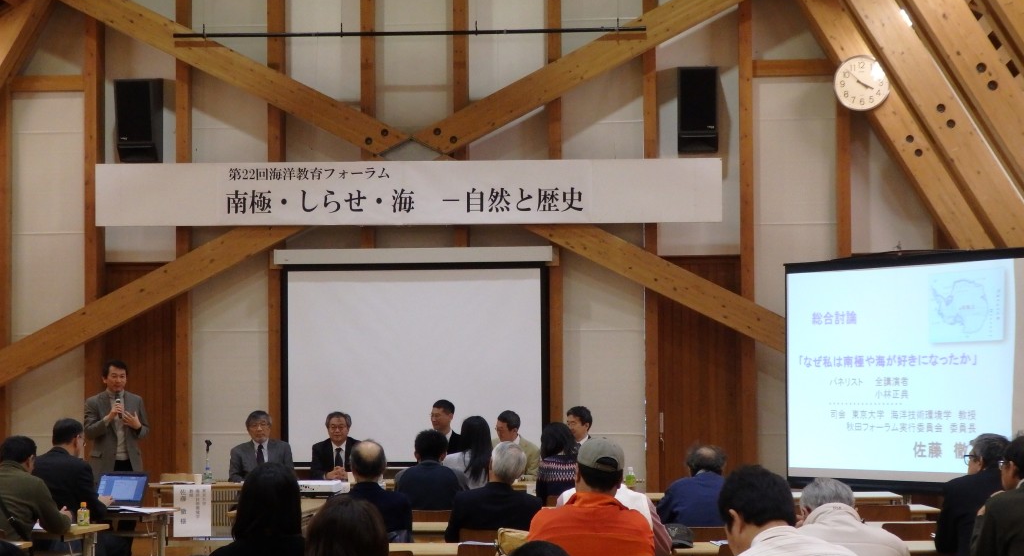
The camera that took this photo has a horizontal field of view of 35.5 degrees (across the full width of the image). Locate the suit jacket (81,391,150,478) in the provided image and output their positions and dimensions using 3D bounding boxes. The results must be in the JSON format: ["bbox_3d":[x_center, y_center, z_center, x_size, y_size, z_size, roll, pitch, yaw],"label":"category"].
[{"bbox_3d":[-3.060,1.240,12.300,0.520,0.760,0.330,0,-3,-7],"label":"suit jacket"}]

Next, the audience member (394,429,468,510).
[{"bbox_3d":[-0.464,1.470,9.200,0.470,1.220,0.700,0,-3,-3],"label":"audience member"}]

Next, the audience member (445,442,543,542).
[{"bbox_3d":[-0.088,1.462,8.262,0.510,1.240,0.740,0,-4,2],"label":"audience member"}]

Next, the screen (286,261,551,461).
[{"bbox_3d":[-0.910,0.825,15.100,2.520,1.900,0.040,-1,-3,5],"label":"screen"}]

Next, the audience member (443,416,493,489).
[{"bbox_3d":[-0.250,1.532,10.461,0.440,1.260,0.740,0,-4,2],"label":"audience member"}]

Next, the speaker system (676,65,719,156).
[{"bbox_3d":[1.741,-1.568,14.950,0.370,0.800,0.410,-1,-3,4],"label":"speaker system"}]

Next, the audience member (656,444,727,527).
[{"bbox_3d":[1.040,1.480,8.620,0.520,1.180,0.750,0,-3,-2],"label":"audience member"}]

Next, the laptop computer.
[{"bbox_3d":[-2.575,1.374,10.280,0.360,0.235,0.300,-1,-3,15],"label":"laptop computer"}]

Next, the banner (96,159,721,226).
[{"bbox_3d":[-1.020,-0.805,15.050,5.930,0.590,0.030,-1,-3,5],"label":"banner"}]

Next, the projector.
[{"bbox_3d":[-1.280,1.430,10.750,0.310,0.075,0.250,0,-3,2],"label":"projector"}]

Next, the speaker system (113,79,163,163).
[{"bbox_3d":[-3.505,-1.479,14.976,0.360,0.790,0.400,0,-4,3],"label":"speaker system"}]

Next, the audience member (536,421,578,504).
[{"bbox_3d":[0.345,1.590,10.750,0.460,1.220,0.700,0,-3,2],"label":"audience member"}]

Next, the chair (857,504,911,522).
[{"bbox_3d":[2.153,1.730,9.570,0.420,0.790,0.500,0,-3,0],"label":"chair"}]

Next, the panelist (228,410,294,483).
[{"bbox_3d":[-1.941,1.663,12.311,0.520,1.280,0.720,0,-4,-3],"label":"panelist"}]

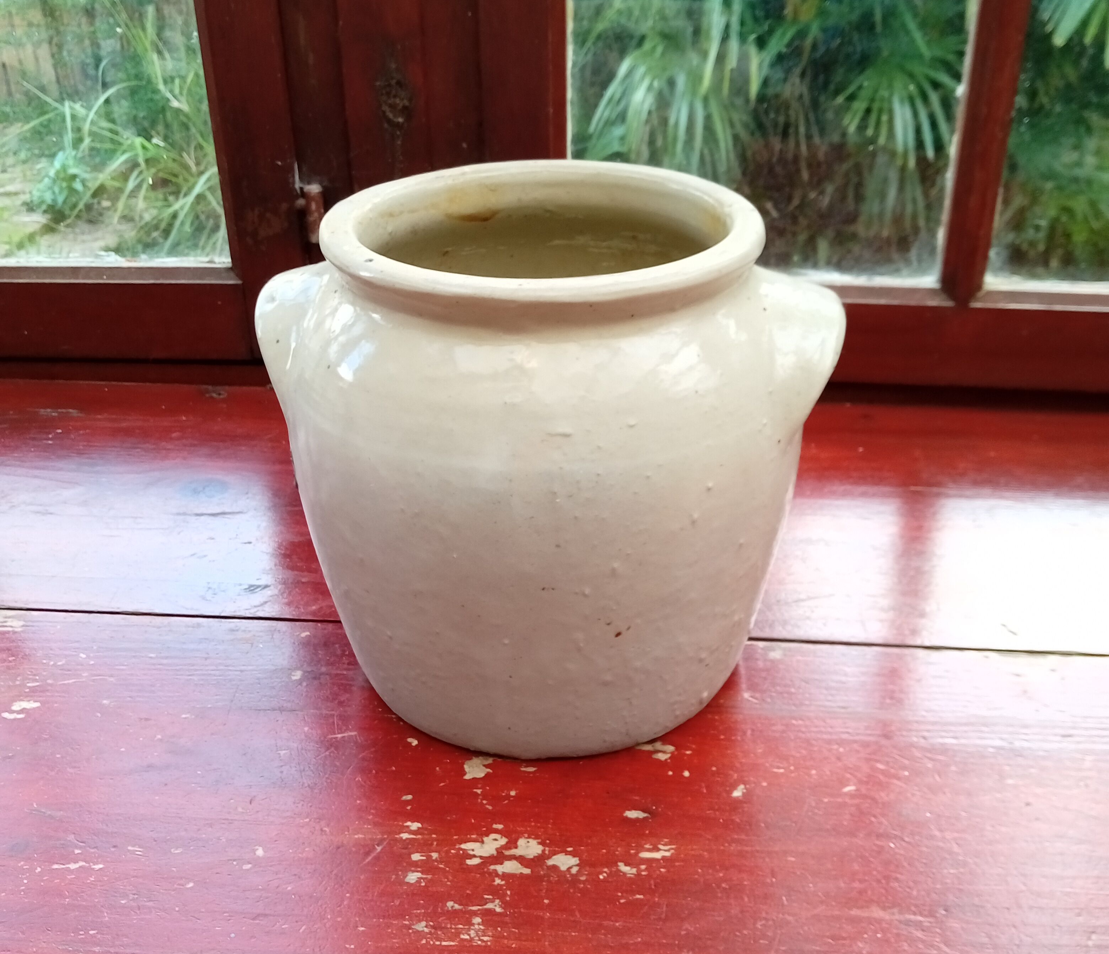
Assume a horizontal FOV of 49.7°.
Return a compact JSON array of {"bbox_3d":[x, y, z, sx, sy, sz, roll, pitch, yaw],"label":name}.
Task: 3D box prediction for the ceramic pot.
[{"bbox_3d":[-0.003,-0.013,0.518,0.245,0.205,0.214,4,27,8],"label":"ceramic pot"}]

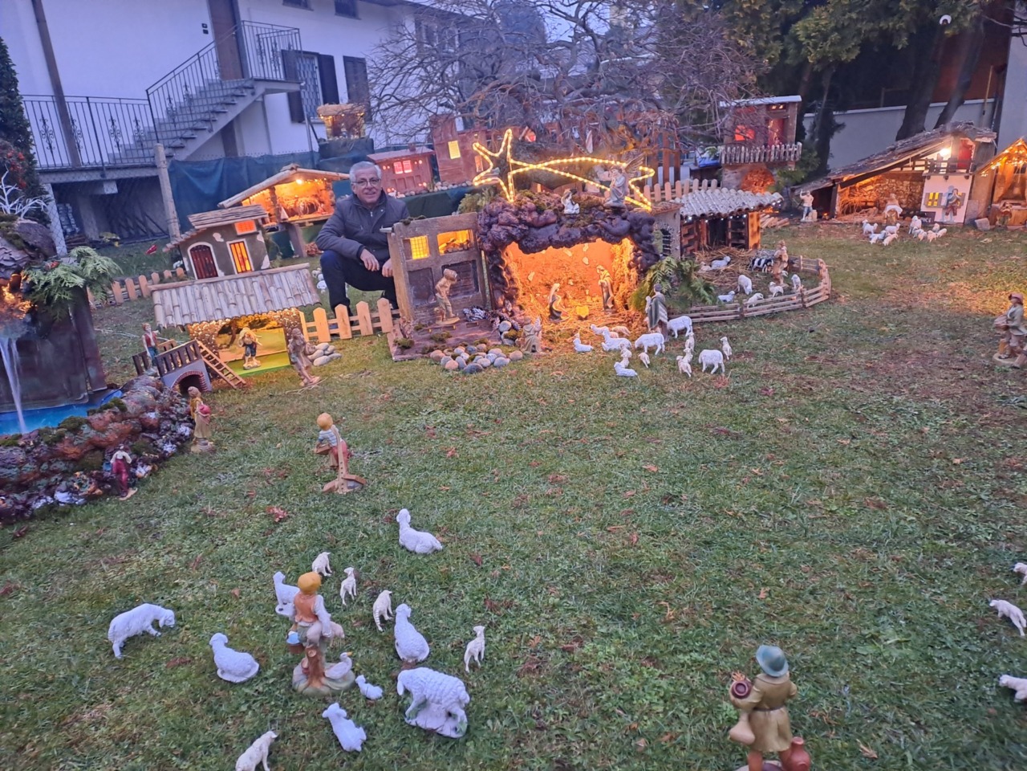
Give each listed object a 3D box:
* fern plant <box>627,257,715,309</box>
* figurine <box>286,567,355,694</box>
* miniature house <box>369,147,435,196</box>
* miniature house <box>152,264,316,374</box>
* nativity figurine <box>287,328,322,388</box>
[{"bbox_3d":[0.903,-0.599,4.288,0.460,0.290,0.330,-5,18,-5],"label":"fern plant"},{"bbox_3d":[-0.410,0.503,1.543,0.129,0.262,0.114,-2,18,5],"label":"figurine"},{"bbox_3d":[-1.142,-2.186,7.550,0.580,0.420,0.310,-14,18,-21],"label":"miniature house"},{"bbox_3d":[-1.456,-0.330,3.994,0.828,0.476,0.331,-11,19,-22],"label":"miniature house"},{"bbox_3d":[-0.994,-0.133,3.530,0.125,0.275,0.100,10,22,39],"label":"nativity figurine"}]

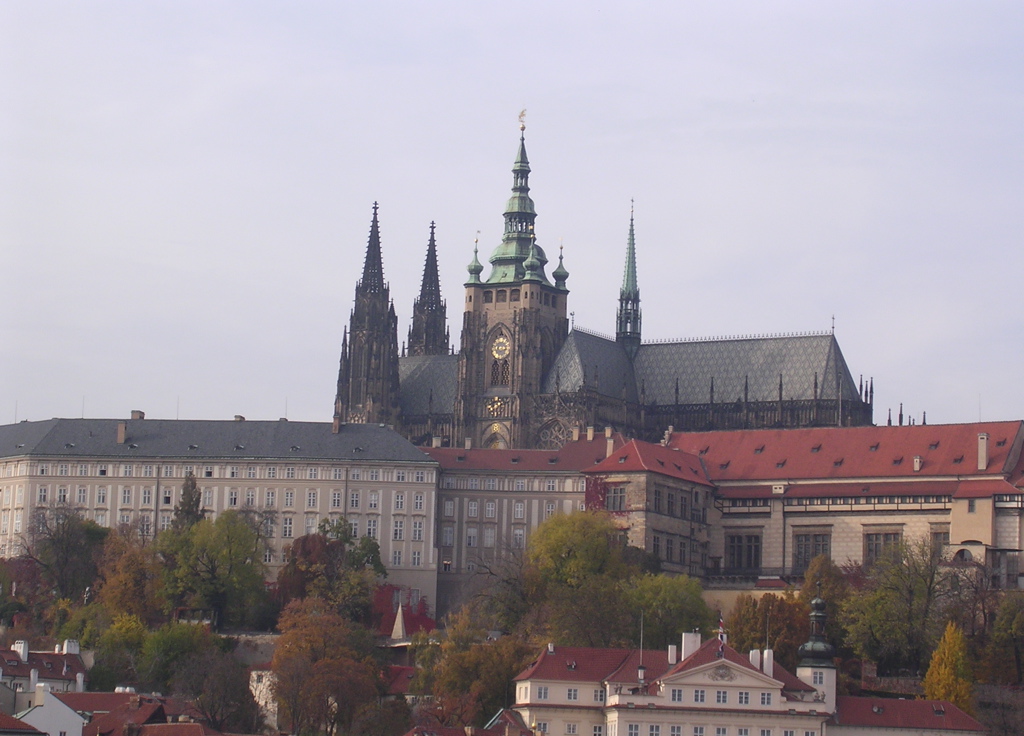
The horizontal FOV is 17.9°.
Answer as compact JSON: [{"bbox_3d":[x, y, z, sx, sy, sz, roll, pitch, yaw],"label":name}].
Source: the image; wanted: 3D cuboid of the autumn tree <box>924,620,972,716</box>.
[{"bbox_3d":[65.680,45.470,490.760,7.330,14.820,6.750,2,-8,0],"label":"autumn tree"}]

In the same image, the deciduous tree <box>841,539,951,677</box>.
[{"bbox_3d":[65.760,40.680,555.050,18.200,23.200,16.740,2,-8,0],"label":"deciduous tree"}]

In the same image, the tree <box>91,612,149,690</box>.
[{"bbox_3d":[-64.940,46.910,538.400,9.340,12.940,8.590,2,-8,0],"label":"tree"}]

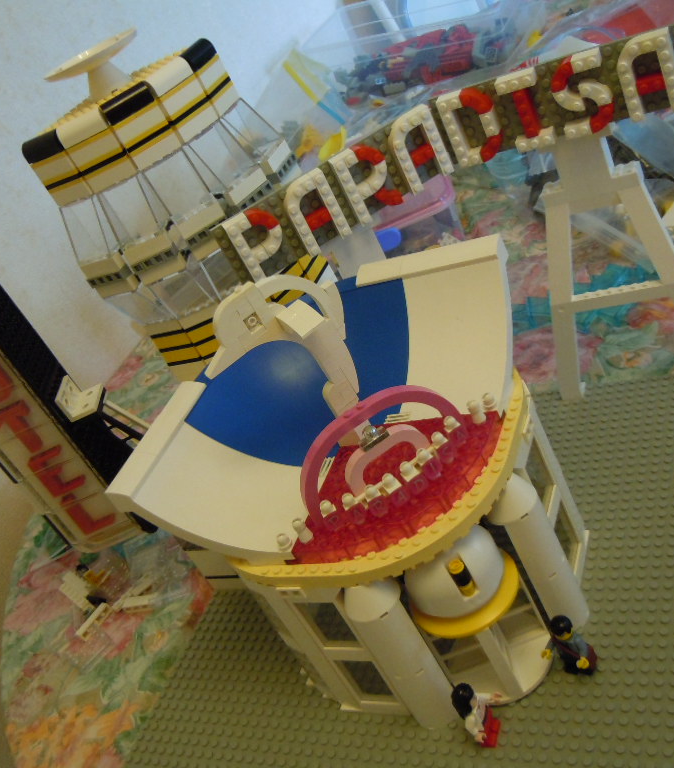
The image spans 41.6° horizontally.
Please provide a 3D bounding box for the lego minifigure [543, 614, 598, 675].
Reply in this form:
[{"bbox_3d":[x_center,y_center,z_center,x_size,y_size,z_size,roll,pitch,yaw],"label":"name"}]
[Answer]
[{"bbox_3d":[0.126,0.144,0.484,0.026,0.042,0.015,-9,36,32],"label":"lego minifigure"}]

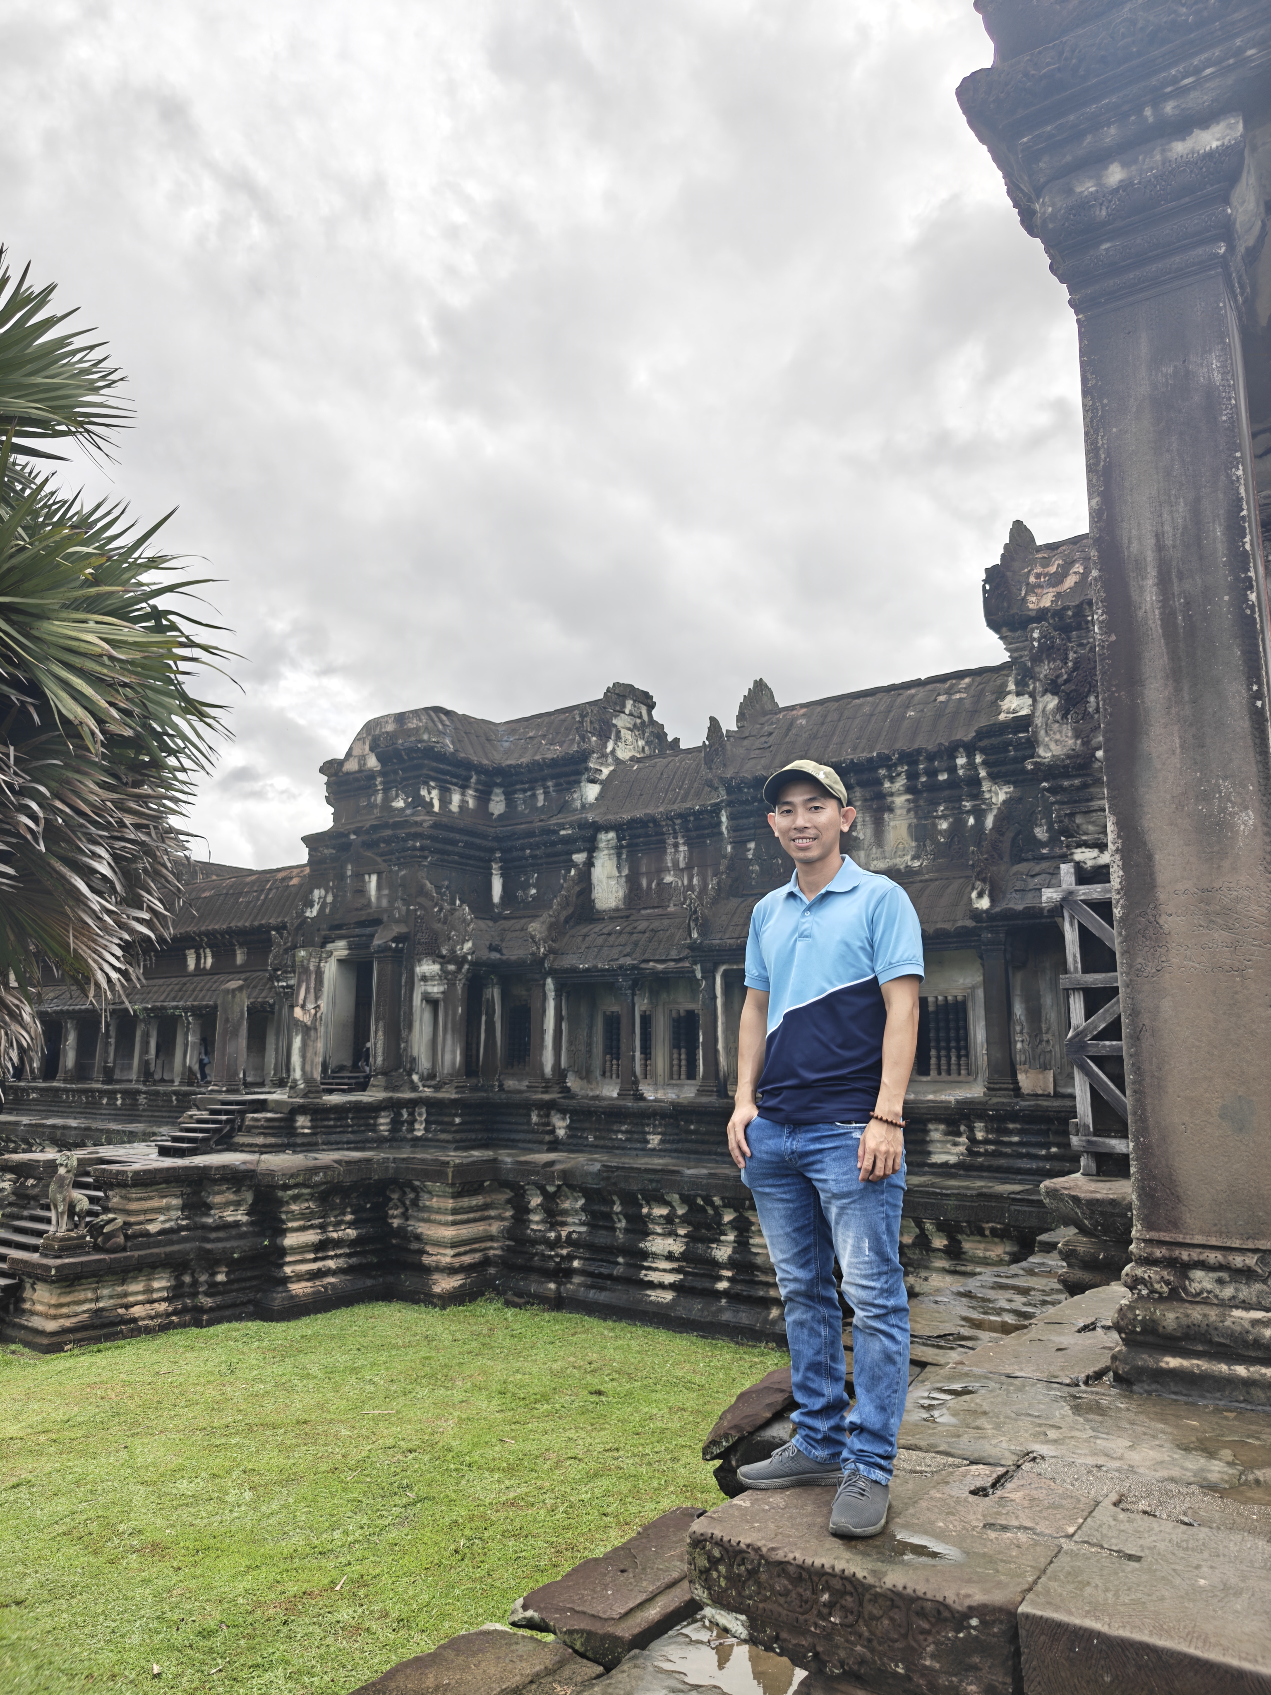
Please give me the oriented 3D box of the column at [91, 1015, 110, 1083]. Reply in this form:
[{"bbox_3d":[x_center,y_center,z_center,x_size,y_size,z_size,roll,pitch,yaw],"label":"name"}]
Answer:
[{"bbox_3d":[-19.637,7.440,41.493,0.530,2.450,0.530,-7,-14,35],"label":"column"}]

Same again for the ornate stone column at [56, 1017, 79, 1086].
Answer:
[{"bbox_3d":[-21.587,7.733,42.846,0.530,2.450,0.530,-7,-14,35],"label":"ornate stone column"}]

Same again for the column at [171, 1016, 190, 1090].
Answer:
[{"bbox_3d":[-15.463,6.960,38.566,0.530,2.450,0.530,-7,-14,35],"label":"column"}]

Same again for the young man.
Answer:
[{"bbox_3d":[0.430,0.628,2.710,0.490,1.720,0.340,-7,-13,32],"label":"young man"}]

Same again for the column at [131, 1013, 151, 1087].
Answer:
[{"bbox_3d":[-17.487,7.216,39.981,0.530,2.450,0.530,-7,-14,35],"label":"column"}]

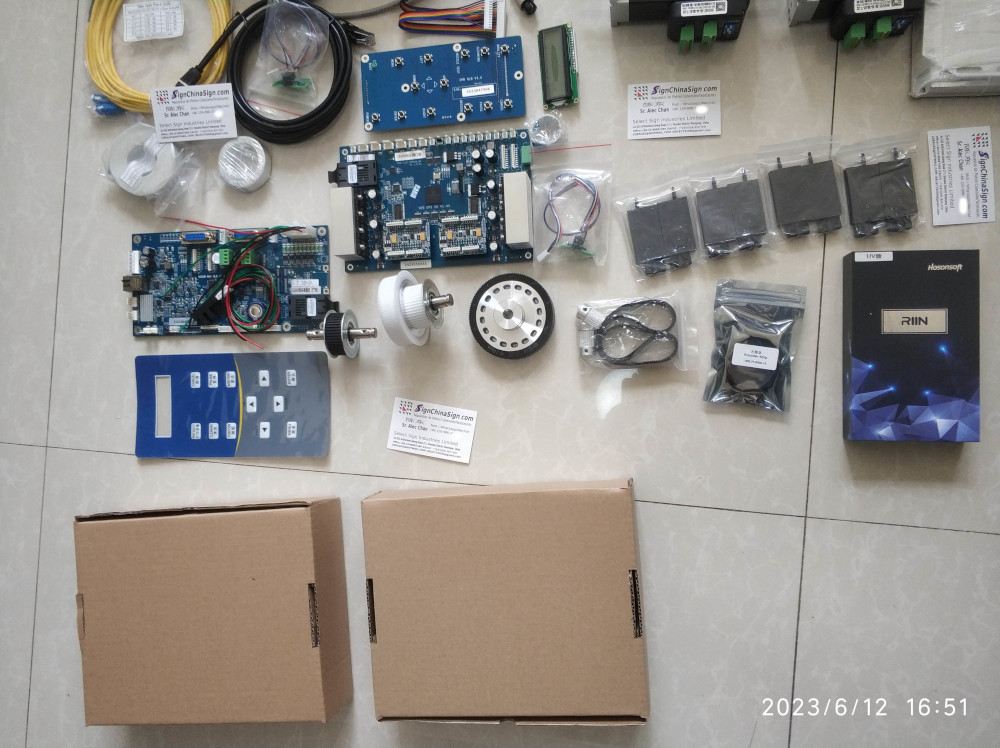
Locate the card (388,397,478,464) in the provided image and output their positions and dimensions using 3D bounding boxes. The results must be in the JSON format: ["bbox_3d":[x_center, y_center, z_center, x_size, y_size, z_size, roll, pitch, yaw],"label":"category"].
[{"bbox_3d":[-0.070,0.058,0.797,0.089,0.001,0.053,9,91,9],"label":"card"}]

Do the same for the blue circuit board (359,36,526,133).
[{"bbox_3d":[-0.059,-0.294,0.792,0.167,0.014,0.081,-3,89,9],"label":"blue circuit board"}]

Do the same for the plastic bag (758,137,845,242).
[{"bbox_3d":[0.288,-0.176,0.739,0.070,0.018,0.092,-7,88,9],"label":"plastic bag"}]

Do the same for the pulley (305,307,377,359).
[{"bbox_3d":[-0.162,-0.042,0.794,0.075,0.050,0.050,-1,89,9],"label":"pulley"}]

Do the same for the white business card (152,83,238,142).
[{"bbox_3d":[-0.317,-0.270,0.809,0.089,0.001,0.053,-1,104,9],"label":"white business card"}]

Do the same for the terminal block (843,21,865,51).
[{"bbox_3d":[0.326,-0.311,0.717,0.011,0.025,0.014,-2,89,9],"label":"terminal block"}]

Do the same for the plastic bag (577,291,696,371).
[{"bbox_3d":[0.134,-0.039,0.764,0.115,0.014,0.075,-3,89,9],"label":"plastic bag"}]

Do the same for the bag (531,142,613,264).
[{"bbox_3d":[0.070,-0.166,0.770,0.077,0.014,0.117,0,89,9],"label":"bag"}]

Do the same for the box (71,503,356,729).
[{"bbox_3d":[-0.293,0.241,0.801,0.253,0.073,0.208,-5,88,9],"label":"box"}]

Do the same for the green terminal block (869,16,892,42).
[{"bbox_3d":[0.345,-0.312,0.705,0.012,0.018,0.014,-2,89,9],"label":"green terminal block"}]

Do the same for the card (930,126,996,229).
[{"bbox_3d":[0.430,-0.184,0.727,0.054,0.001,0.090,-3,89,9],"label":"card"}]

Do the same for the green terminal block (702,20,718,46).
[{"bbox_3d":[0.195,-0.317,0.726,0.013,0.018,0.016,2,90,9],"label":"green terminal block"}]

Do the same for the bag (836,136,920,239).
[{"bbox_3d":[0.352,-0.173,0.725,0.065,0.014,0.084,-7,88,9],"label":"bag"}]

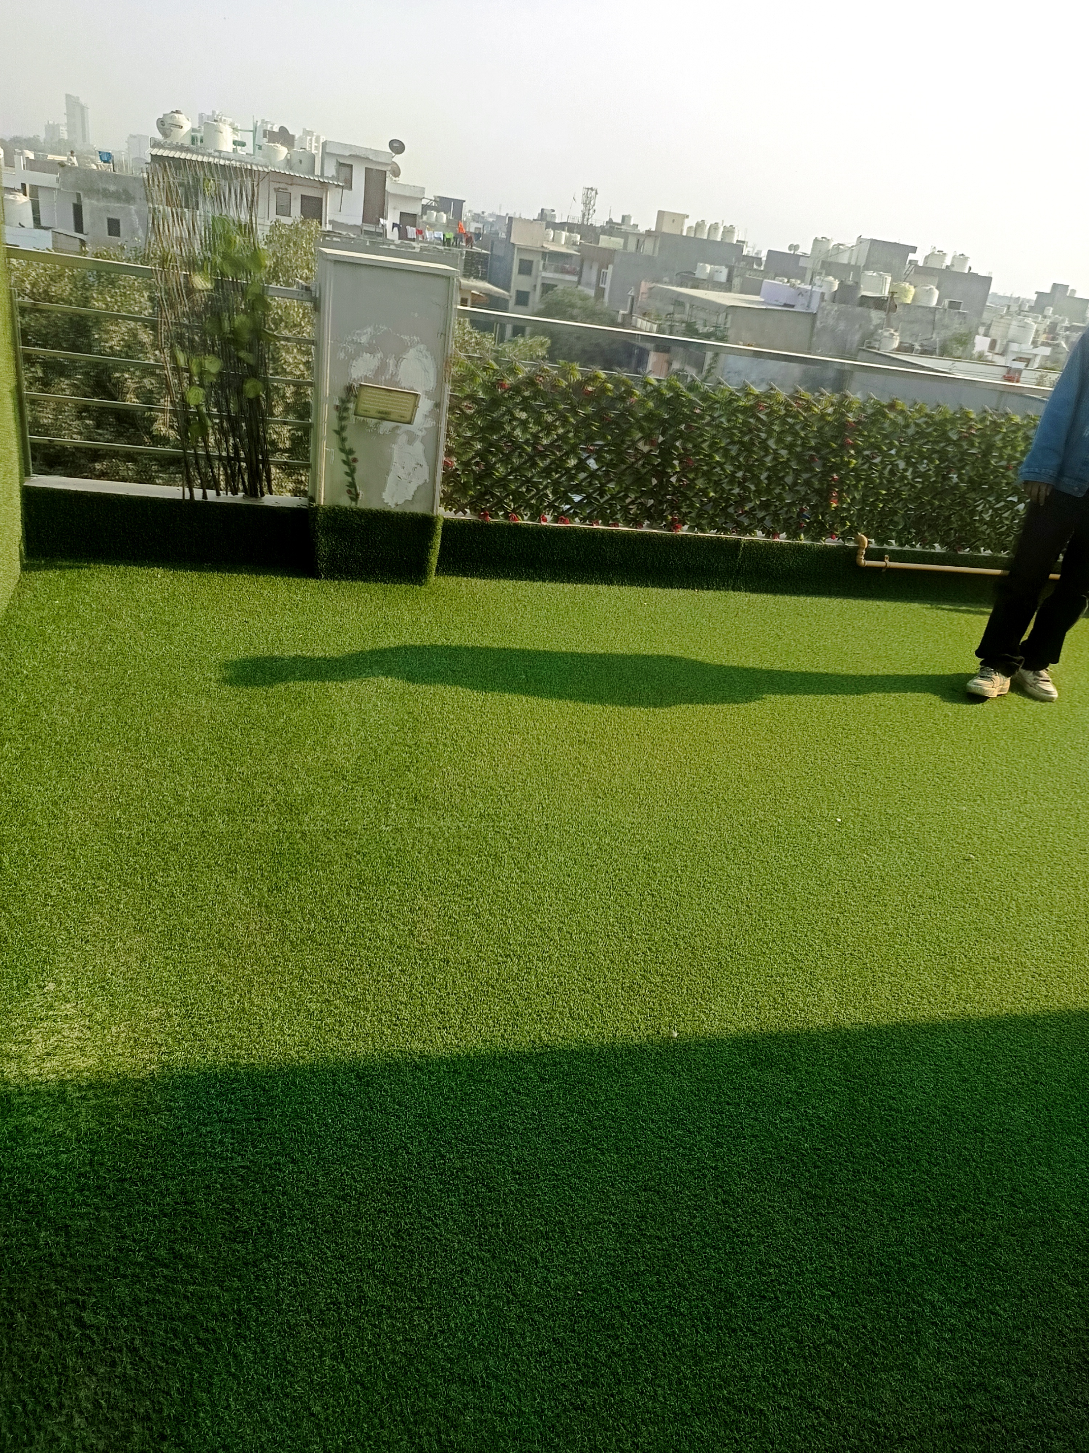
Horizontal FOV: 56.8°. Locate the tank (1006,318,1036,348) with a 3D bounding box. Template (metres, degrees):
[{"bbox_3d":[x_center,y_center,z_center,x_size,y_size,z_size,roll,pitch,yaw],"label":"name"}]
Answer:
[{"bbox_3d":[22.269,-18.376,47.000,1.100,1.200,1.100,18,27,18],"label":"tank"}]

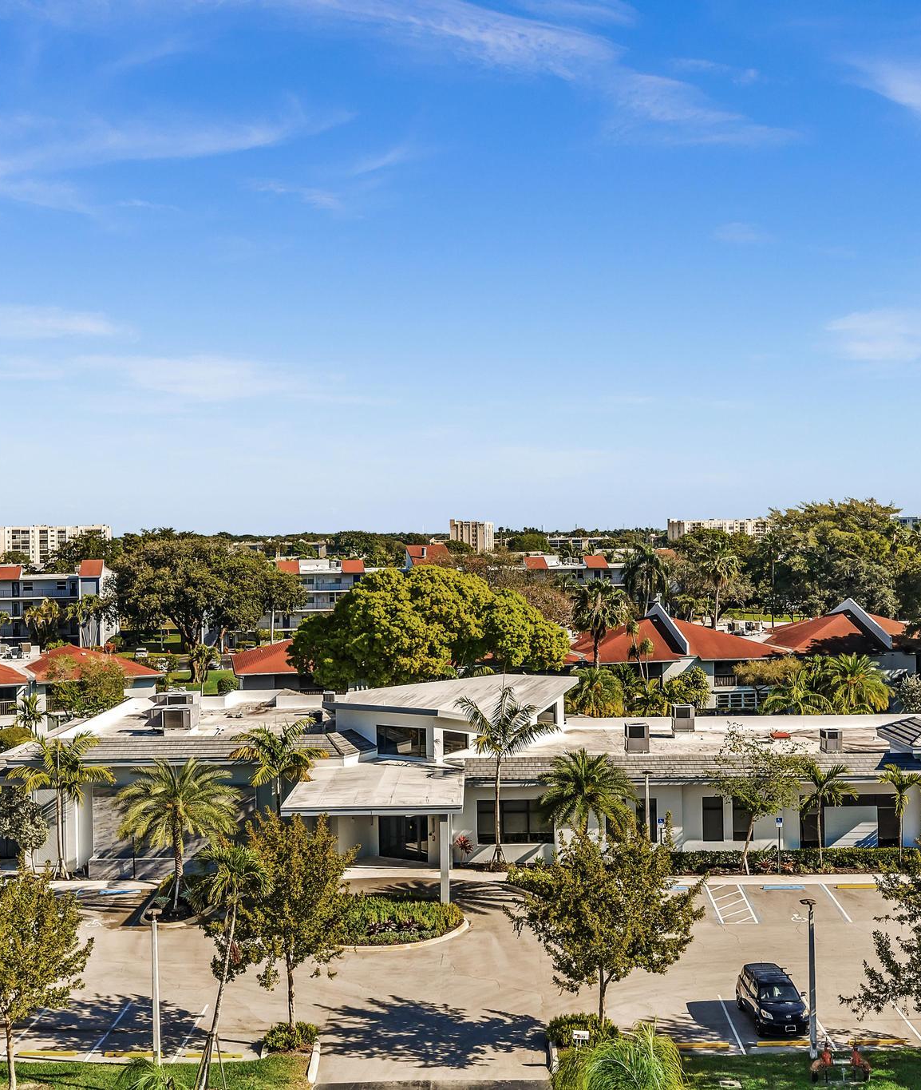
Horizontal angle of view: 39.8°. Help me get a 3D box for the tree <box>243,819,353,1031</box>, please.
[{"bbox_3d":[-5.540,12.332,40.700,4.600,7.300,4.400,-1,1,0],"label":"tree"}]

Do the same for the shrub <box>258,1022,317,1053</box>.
[{"bbox_3d":[-5.465,15.622,40.600,1.800,0.750,1.550,-1,1,0],"label":"shrub"}]

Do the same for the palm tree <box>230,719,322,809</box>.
[{"bbox_3d":[-8.883,12.127,61.200,4.400,7.300,4.300,-1,1,0],"label":"palm tree"}]

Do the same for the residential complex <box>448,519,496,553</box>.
[{"bbox_3d":[7.396,-2.873,775.000,23.000,22.500,18.000,0,1,17],"label":"residential complex"}]

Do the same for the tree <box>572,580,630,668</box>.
[{"bbox_3d":[10.663,9.029,96.500,4.400,12.200,4.400,-1,1,-3],"label":"tree"}]

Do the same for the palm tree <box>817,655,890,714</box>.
[{"bbox_3d":[27.854,11.458,89.968,5.425,7.535,5.425,-1,1,2],"label":"palm tree"}]

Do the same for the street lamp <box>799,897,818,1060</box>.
[{"bbox_3d":[10.770,13.367,39.300,0.500,4.850,0.650,-1,1,0],"label":"street lamp"}]

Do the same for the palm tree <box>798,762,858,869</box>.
[{"bbox_3d":[17.386,12.851,60.200,2.800,4.950,2.800,-1,1,-3],"label":"palm tree"}]

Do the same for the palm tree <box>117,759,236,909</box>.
[{"bbox_3d":[-12.504,12.726,55.868,5.223,6.685,5.223,-1,1,2],"label":"palm tree"}]

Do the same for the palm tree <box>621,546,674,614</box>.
[{"bbox_3d":[22.225,7.148,150.000,6.200,14.300,6.000,-1,1,0],"label":"palm tree"}]

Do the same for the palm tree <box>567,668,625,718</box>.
[{"bbox_3d":[9.477,12.017,89.000,4.100,6.400,4.100,-1,1,-3],"label":"palm tree"}]

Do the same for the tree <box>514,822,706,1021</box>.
[{"bbox_3d":[4.695,12.319,41.000,6.200,6.750,6.000,-1,1,-3],"label":"tree"}]

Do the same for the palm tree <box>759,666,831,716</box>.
[{"bbox_3d":[23.379,11.878,89.000,5.000,6.400,5.000,-1,1,-3],"label":"palm tree"}]

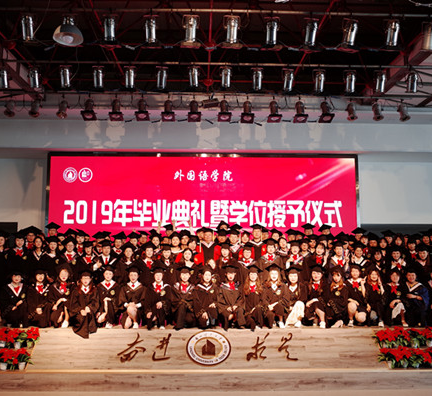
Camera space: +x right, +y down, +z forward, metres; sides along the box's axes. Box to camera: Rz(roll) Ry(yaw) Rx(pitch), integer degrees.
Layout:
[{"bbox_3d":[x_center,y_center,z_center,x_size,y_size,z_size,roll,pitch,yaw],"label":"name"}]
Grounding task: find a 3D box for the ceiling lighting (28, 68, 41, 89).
[{"bbox_3d":[-3.076,-2.006,7.886,0.190,0.310,0.230,0,-6,0],"label":"ceiling lighting"}]

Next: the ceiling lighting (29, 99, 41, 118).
[{"bbox_3d":[-3.519,-1.735,9.019,0.200,0.340,0.260,0,-6,-2],"label":"ceiling lighting"}]

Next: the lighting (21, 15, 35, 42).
[{"bbox_3d":[-2.485,-2.234,6.139,0.180,0.360,0.210,0,-6,-1],"label":"lighting"}]

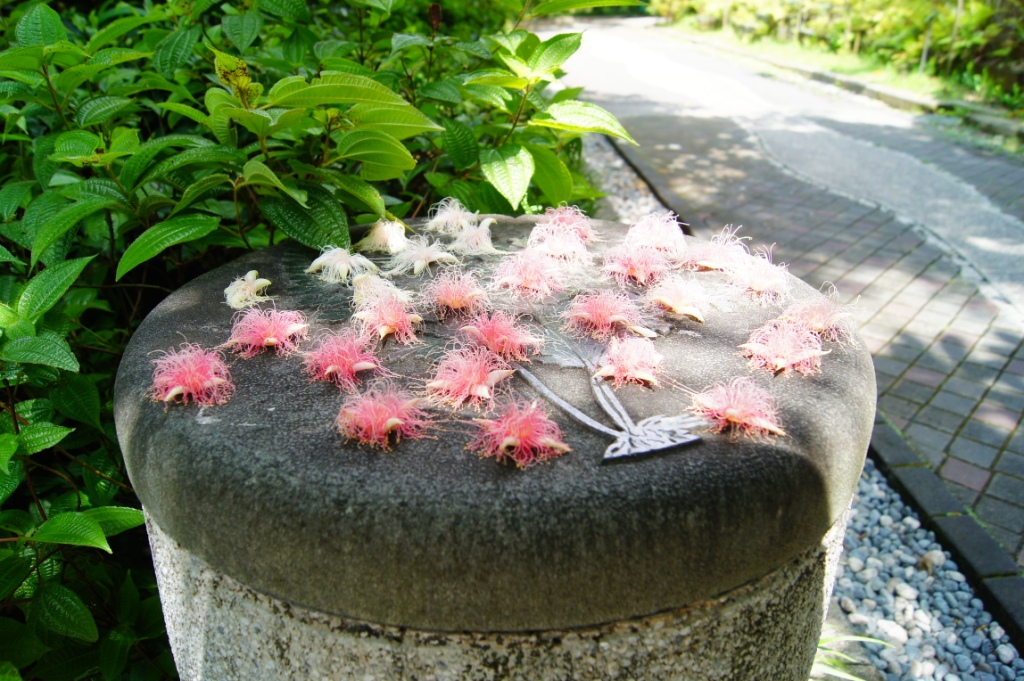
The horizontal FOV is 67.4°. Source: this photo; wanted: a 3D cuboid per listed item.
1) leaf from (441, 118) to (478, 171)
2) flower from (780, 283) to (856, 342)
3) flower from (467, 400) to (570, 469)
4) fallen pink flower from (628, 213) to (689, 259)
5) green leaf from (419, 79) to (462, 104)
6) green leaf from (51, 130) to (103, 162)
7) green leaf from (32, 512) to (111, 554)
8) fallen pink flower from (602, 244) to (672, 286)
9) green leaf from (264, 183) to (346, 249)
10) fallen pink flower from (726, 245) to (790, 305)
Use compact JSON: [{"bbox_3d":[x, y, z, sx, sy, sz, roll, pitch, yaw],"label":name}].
[{"bbox_3d":[-0.070,-0.263,1.030,0.045,0.078,0.012,-18,-8,-3],"label":"leaf"},{"bbox_3d":[0.244,-0.026,0.608,0.055,0.036,0.052,10,27,21],"label":"flower"},{"bbox_3d":[0.004,0.044,0.398,0.053,0.022,0.048,0,24,1],"label":"flower"},{"bbox_3d":[0.148,-0.107,0.782,0.056,0.033,0.056,-2,26,0],"label":"fallen pink flower"},{"bbox_3d":[-0.107,-0.373,1.150,0.070,0.014,0.042,18,57,12],"label":"green leaf"},{"bbox_3d":[-0.436,-0.195,0.770,0.052,0.018,0.038,-7,66,-18],"label":"green leaf"},{"bbox_3d":[-0.430,0.188,0.750,0.078,0.018,0.042,12,26,6],"label":"green leaf"},{"bbox_3d":[0.116,-0.070,0.714,0.056,0.028,0.056,-2,26,0],"label":"fallen pink flower"},{"bbox_3d":[-0.213,-0.128,0.790,0.062,0.022,0.105,-15,54,-46],"label":"green leaf"},{"bbox_3d":[0.194,-0.050,0.596,0.052,0.030,0.047,8,26,17],"label":"fallen pink flower"}]

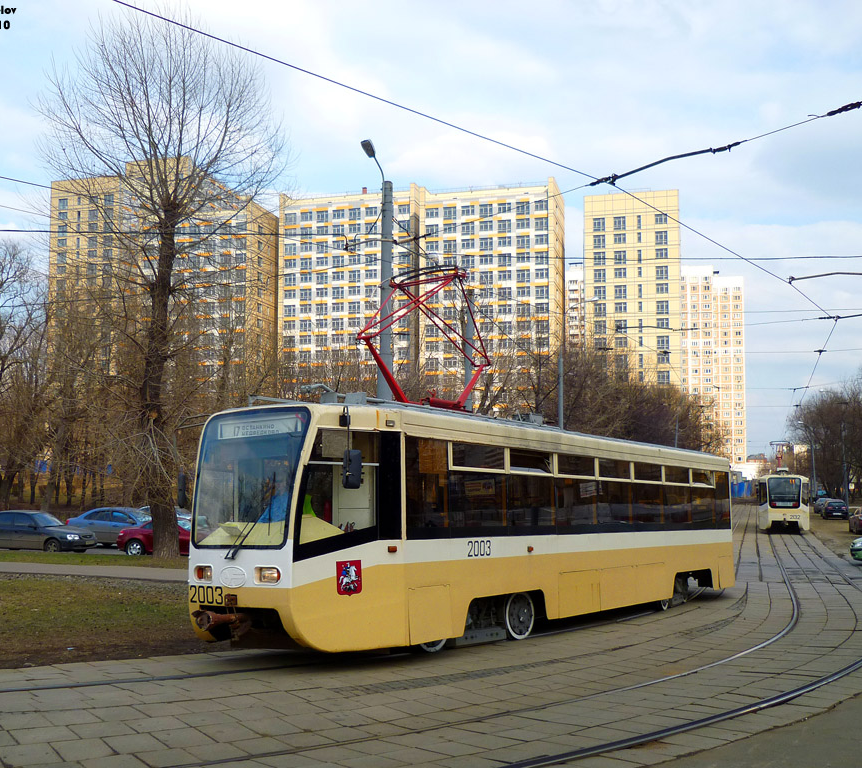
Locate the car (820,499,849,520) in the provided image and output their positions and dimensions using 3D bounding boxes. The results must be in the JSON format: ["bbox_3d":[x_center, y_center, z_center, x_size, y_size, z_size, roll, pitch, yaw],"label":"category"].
[{"bbox_3d":[29.900,9.230,68.084,1.750,1.450,4.300,-2,-7,19],"label":"car"}]

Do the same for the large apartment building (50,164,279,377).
[{"bbox_3d":[-58.200,-8.175,199.879,49.000,67.000,29.000,-2,-7,13],"label":"large apartment building"}]

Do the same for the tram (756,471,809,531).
[{"bbox_3d":[20.430,6.786,53.394,2.500,3.350,15.300,-2,-7,20],"label":"tram"}]

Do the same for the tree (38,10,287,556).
[{"bbox_3d":[-8.100,-3.273,27.473,7.500,16.800,7.300,0,-7,0],"label":"tree"}]

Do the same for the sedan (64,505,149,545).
[{"bbox_3d":[-10.700,5.120,32.784,4.450,1.450,1.730,-2,-7,17],"label":"sedan"}]

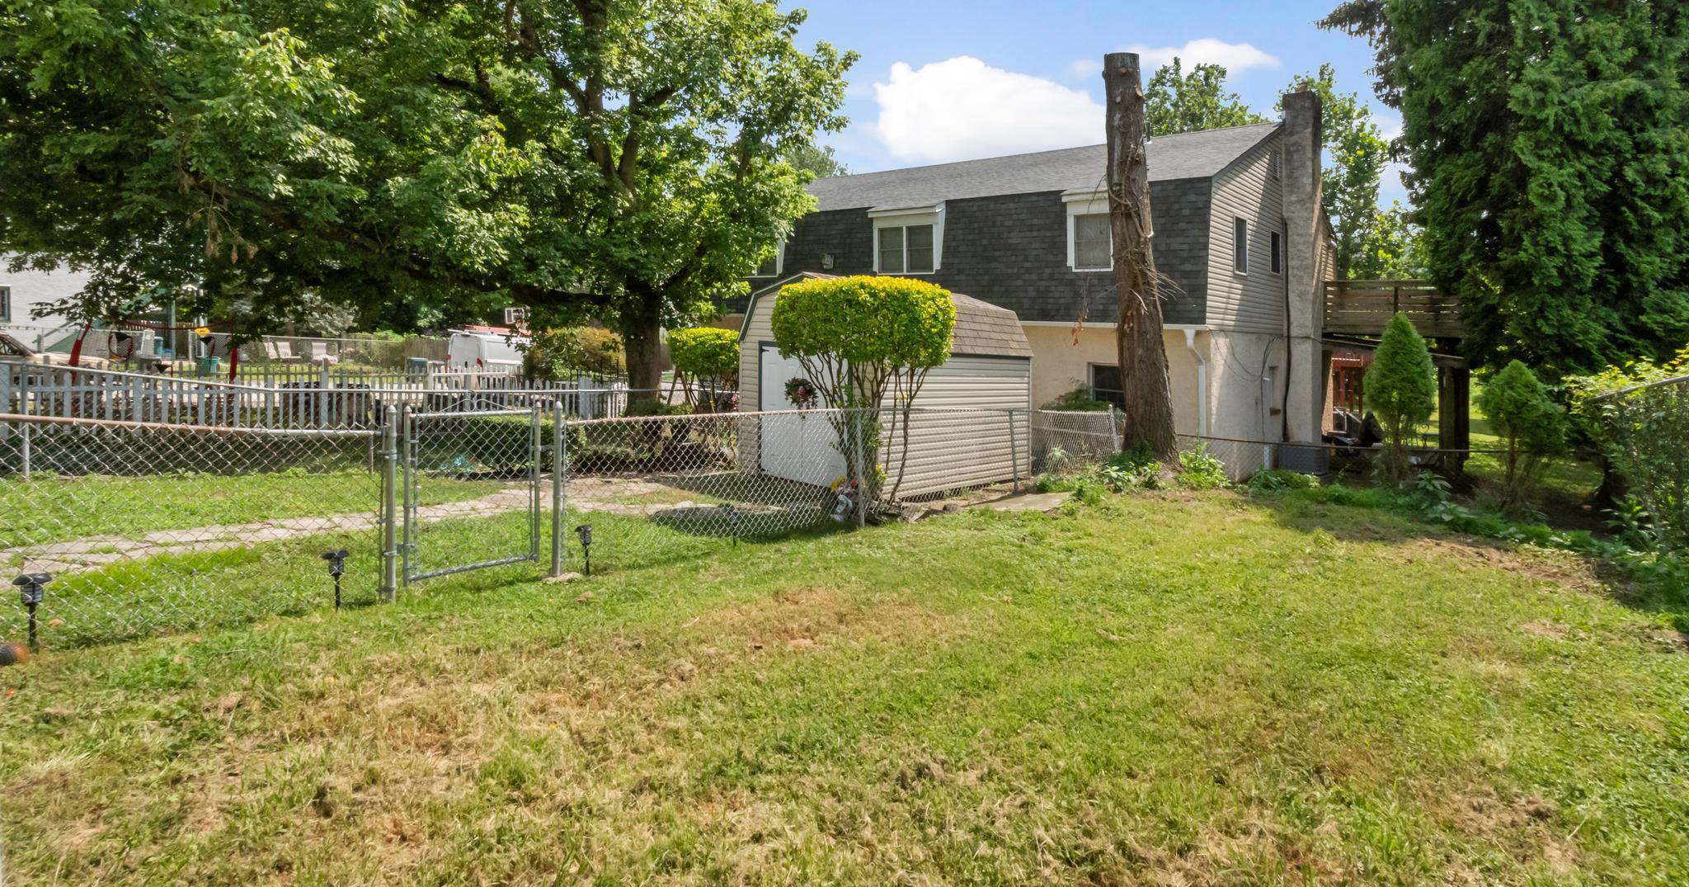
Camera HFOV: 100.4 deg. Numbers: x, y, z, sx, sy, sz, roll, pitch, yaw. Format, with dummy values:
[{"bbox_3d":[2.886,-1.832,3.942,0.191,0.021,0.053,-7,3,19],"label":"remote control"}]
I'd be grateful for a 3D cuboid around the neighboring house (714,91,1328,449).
[{"bbox_3d":[4.700,-3.750,20.200,13.800,8.300,9.300,5,7,44],"label":"neighboring house"}]

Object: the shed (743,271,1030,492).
[{"bbox_3d":[0.820,-0.930,11.100,2.650,2.950,3.750,5,7,44],"label":"shed"}]

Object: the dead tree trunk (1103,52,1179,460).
[{"bbox_3d":[4.800,-2.800,11.300,1.000,6.500,0.850,3,5,23],"label":"dead tree trunk"}]

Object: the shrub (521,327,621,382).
[{"bbox_3d":[-7.500,-2.400,19.500,2.600,1.900,2.300,-1,5,-21],"label":"shrub"}]

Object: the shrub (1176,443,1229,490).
[{"bbox_3d":[5.460,0.340,10.700,0.730,0.700,0.680,3,5,27],"label":"shrub"}]

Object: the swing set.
[{"bbox_3d":[-13.300,-1.500,13.600,2.500,1.850,1.600,-3,6,-37],"label":"swing set"}]

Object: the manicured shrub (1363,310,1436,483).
[{"bbox_3d":[7.880,-0.620,10.000,0.850,2.400,0.850,4,6,38],"label":"manicured shrub"}]

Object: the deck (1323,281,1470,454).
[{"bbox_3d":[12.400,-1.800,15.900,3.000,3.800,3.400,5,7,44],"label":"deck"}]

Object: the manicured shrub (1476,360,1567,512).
[{"bbox_3d":[8.250,-0.100,8.600,0.820,1.800,0.820,5,7,44],"label":"manicured shrub"}]

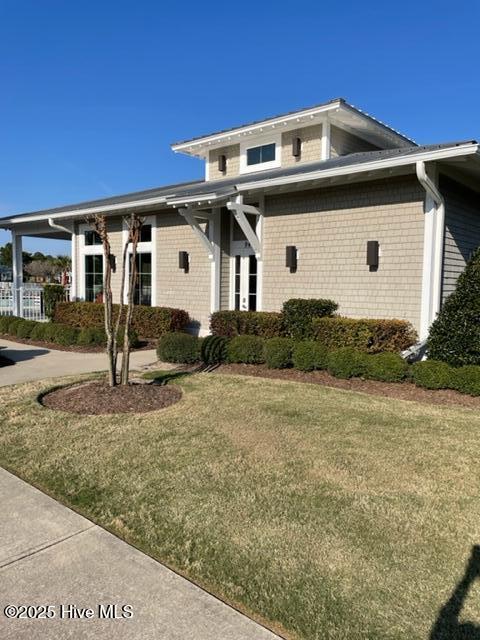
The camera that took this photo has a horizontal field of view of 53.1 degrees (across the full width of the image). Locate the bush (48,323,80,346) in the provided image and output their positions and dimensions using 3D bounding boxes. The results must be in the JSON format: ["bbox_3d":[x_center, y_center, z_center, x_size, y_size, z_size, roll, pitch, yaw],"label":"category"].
[{"bbox_3d":[-4.290,0.352,11.760,0.711,0.568,0.711,5,6,42],"label":"bush"}]

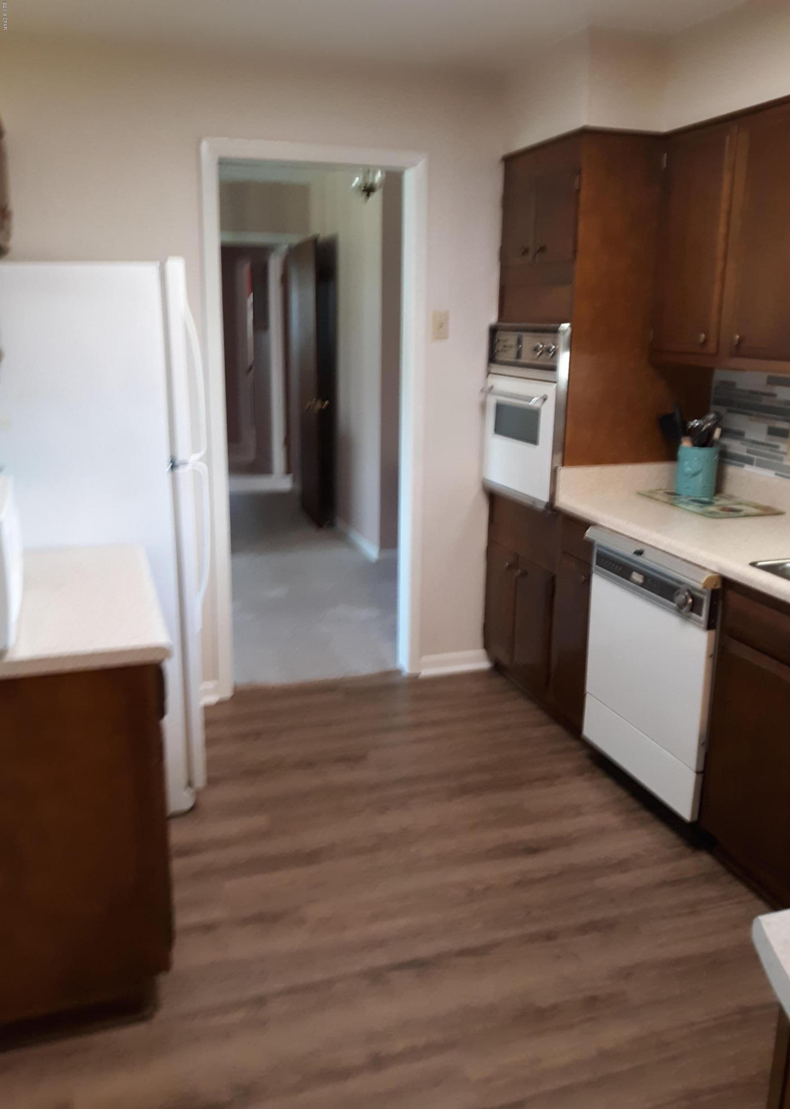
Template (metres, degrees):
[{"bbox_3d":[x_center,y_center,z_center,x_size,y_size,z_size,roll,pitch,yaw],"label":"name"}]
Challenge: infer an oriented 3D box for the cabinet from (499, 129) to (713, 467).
[{"bbox_3d":[0.785,-0.941,3.415,0.588,1.099,0.648,-4,15,-18],"label":"cabinet"}]

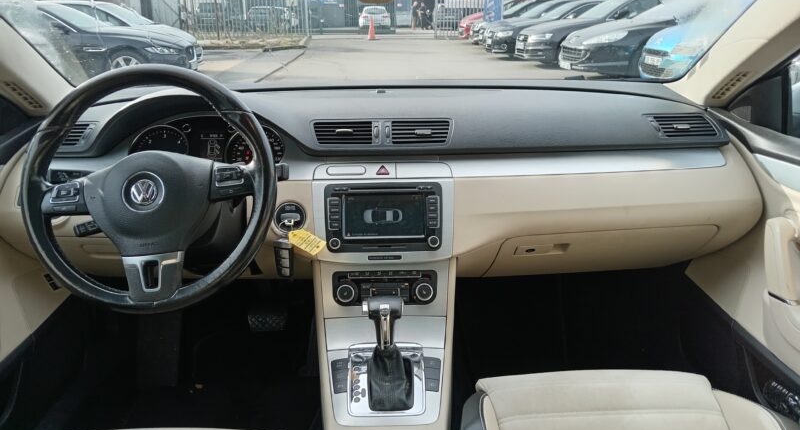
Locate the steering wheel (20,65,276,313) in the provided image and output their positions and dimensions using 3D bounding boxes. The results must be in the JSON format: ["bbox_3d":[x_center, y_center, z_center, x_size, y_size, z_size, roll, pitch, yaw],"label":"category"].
[{"bbox_3d":[-0.373,-0.038,0.888,0.377,0.377,0.085,-5,-7,-1],"label":"steering wheel"}]

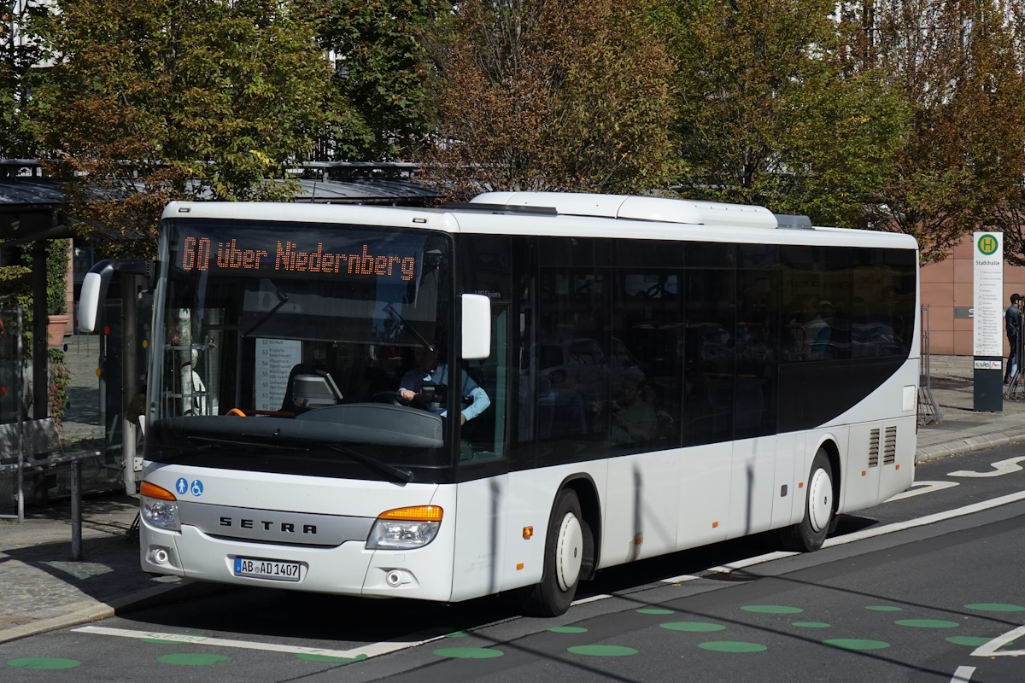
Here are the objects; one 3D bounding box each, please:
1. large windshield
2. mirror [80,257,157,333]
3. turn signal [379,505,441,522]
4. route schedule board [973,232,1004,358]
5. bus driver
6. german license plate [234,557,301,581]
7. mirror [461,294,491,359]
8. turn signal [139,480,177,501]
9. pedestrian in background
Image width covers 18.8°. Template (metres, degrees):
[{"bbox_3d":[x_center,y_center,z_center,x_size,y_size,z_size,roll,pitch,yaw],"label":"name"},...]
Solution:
[{"bbox_3d":[-1.581,0.051,22.386,2.440,1.800,0.400,4,2,23],"label":"large windshield"},{"bbox_3d":[-2.903,-0.323,22.733,0.400,0.560,0.520,4,3,31],"label":"mirror"},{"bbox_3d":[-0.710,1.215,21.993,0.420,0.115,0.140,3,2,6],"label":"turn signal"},{"bbox_3d":[8.248,-0.807,53.800,0.520,2.160,0.100,1,2,23],"label":"route schedule board"},{"bbox_3d":[-0.608,0.665,22.936,0.600,1.320,0.850,3,2,20],"label":"bus driver"},{"bbox_3d":[-1.753,1.627,22.215,0.525,0.118,0.020,4,2,23],"label":"german license plate"},{"bbox_3d":[-0.249,-0.104,21.862,0.240,0.470,0.180,3,2,8],"label":"mirror"},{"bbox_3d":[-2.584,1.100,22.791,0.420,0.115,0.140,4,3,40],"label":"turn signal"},{"bbox_3d":[10.317,-0.070,63.800,0.550,1.820,0.500,0,2,12],"label":"pedestrian in background"}]

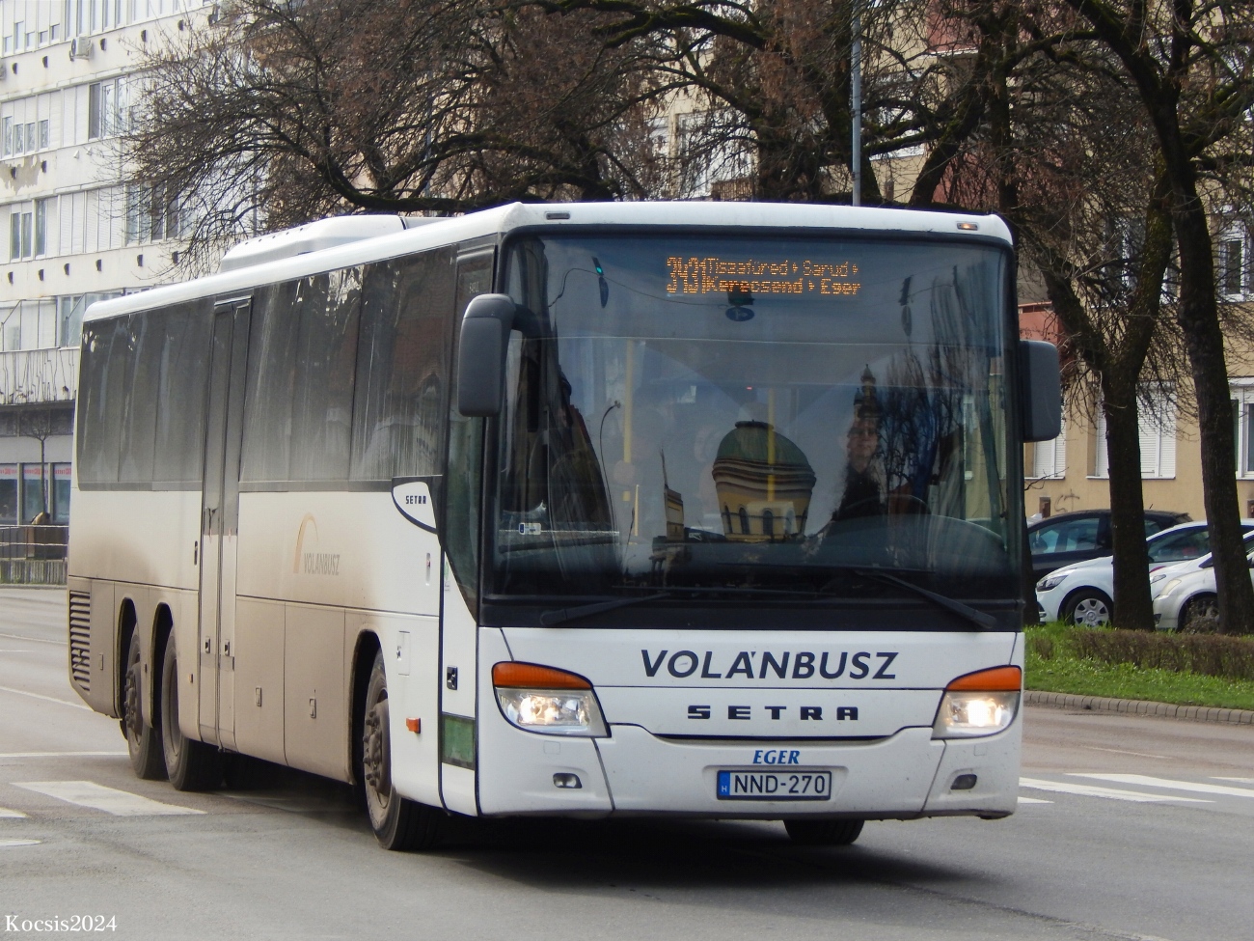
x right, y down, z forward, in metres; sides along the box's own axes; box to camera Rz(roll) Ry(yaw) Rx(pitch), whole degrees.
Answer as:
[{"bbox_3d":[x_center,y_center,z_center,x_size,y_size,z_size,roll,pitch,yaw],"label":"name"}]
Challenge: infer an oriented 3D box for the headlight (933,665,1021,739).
[{"bbox_3d":[1.558,1.022,26.051,0.490,0.347,0.251,1,0,-13],"label":"headlight"}]

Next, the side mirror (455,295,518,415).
[{"bbox_3d":[-0.610,-0.497,25.401,0.246,0.536,0.211,1,0,-13],"label":"side mirror"}]

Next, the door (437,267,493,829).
[{"bbox_3d":[-0.702,0.272,26.161,0.131,2.530,0.795,1,0,-13],"label":"door"}]

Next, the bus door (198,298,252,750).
[{"bbox_3d":[-2.237,0.294,32.920,0.121,2.520,1.358,1,0,-13],"label":"bus door"}]

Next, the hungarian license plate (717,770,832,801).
[{"bbox_3d":[0.647,1.378,25.674,0.522,0.118,0.022,1,0,-13],"label":"hungarian license plate"}]

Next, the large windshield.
[{"bbox_3d":[0.615,-0.192,25.904,2.394,1.715,0.392,1,0,-13],"label":"large windshield"}]

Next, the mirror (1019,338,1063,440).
[{"bbox_3d":[1.864,-0.364,26.708,0.252,0.464,0.201,1,0,-13],"label":"mirror"}]

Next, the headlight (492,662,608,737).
[{"bbox_3d":[-0.329,0.997,25.624,0.490,0.347,0.251,1,0,-13],"label":"headlight"}]

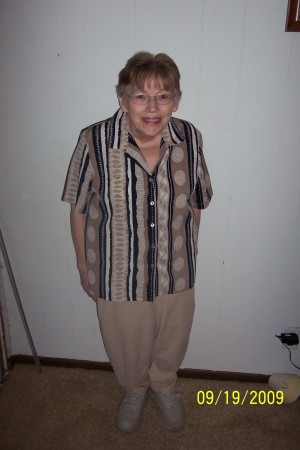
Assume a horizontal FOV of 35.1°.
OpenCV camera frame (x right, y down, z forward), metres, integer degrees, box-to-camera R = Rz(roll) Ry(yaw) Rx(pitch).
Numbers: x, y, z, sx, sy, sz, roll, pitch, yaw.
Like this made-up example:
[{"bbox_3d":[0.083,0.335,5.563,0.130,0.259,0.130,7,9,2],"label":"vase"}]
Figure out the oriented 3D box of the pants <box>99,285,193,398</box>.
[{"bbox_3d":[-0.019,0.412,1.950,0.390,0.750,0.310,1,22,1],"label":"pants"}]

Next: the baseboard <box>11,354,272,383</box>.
[{"bbox_3d":[-0.037,0.701,2.320,1.360,0.055,0.015,3,22,5],"label":"baseboard"}]

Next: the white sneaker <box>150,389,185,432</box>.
[{"bbox_3d":[0.068,0.773,2.088,0.105,0.105,0.260,-5,23,-15],"label":"white sneaker"}]

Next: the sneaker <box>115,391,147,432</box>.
[{"bbox_3d":[-0.058,0.772,2.087,0.105,0.105,0.260,6,23,12],"label":"sneaker"}]

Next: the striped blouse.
[{"bbox_3d":[-0.050,-0.073,1.735,0.550,0.700,0.320,1,22,1],"label":"striped blouse"}]

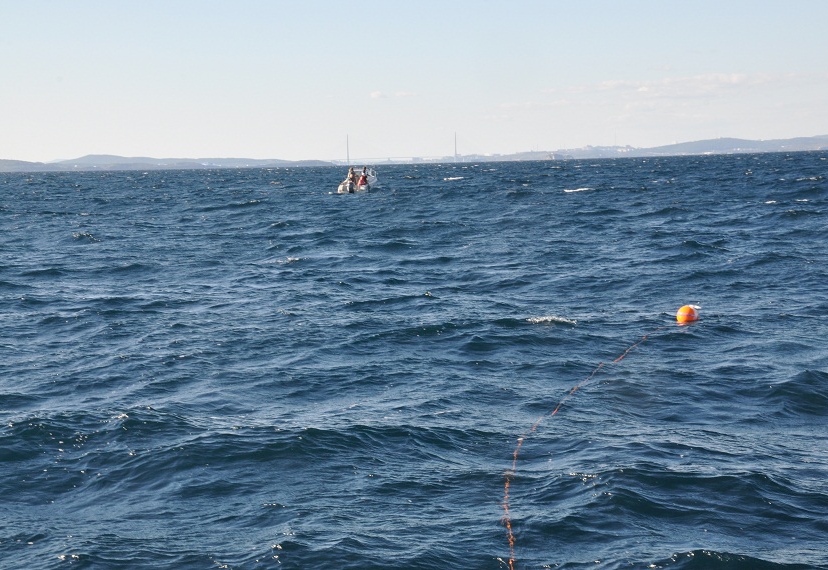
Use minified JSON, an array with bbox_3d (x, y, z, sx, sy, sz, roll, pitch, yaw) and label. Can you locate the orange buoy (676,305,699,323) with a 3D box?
[{"bbox_3d":[3.566,0.410,22.300,0.285,0.285,0.285,-2,4,0],"label":"orange buoy"}]

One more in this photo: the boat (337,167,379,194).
[{"bbox_3d":[-3.494,-7.236,121.000,2.100,1.850,5.500,0,4,15],"label":"boat"}]

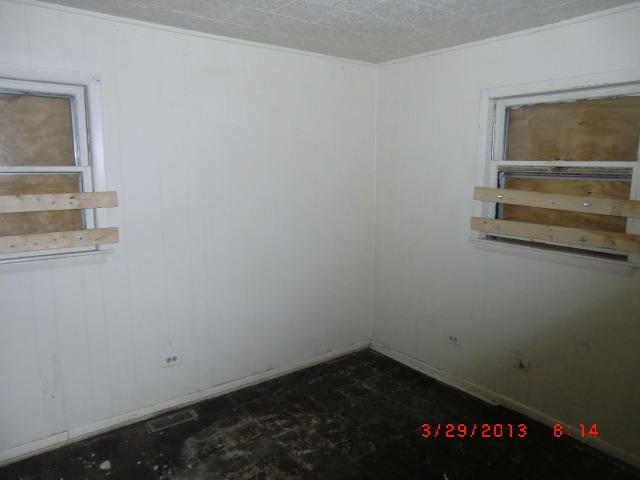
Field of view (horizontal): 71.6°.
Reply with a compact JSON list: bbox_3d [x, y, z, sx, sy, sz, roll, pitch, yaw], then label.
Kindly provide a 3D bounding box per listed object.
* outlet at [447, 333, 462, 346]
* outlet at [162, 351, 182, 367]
[{"bbox_3d":[0.986,0.735,3.275,0.014,0.074,0.116,-7,12,-36],"label":"outlet"},{"bbox_3d":[-0.969,0.783,2.911,0.123,0.078,0.014,-7,12,-36],"label":"outlet"}]

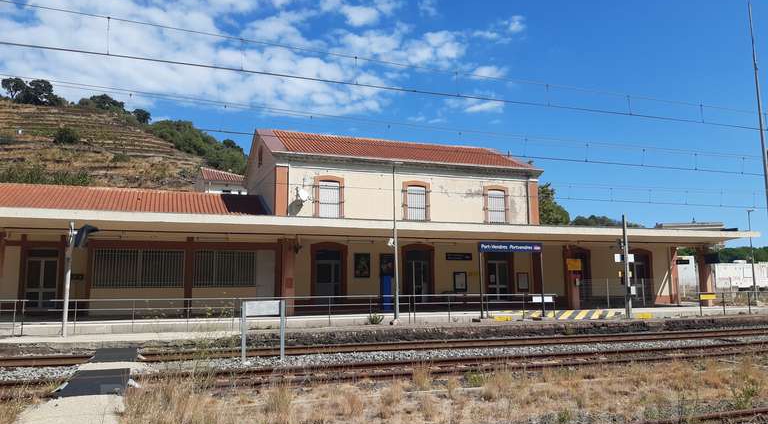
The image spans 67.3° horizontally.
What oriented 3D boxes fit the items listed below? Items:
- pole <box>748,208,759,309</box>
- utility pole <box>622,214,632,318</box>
[{"bbox_3d":[23.671,2.918,37.044,0.150,6.075,0.150,2,-7,-19],"label":"pole"},{"bbox_3d":[10.307,2.291,24.456,0.170,4.360,0.170,2,-7,-19],"label":"utility pole"}]

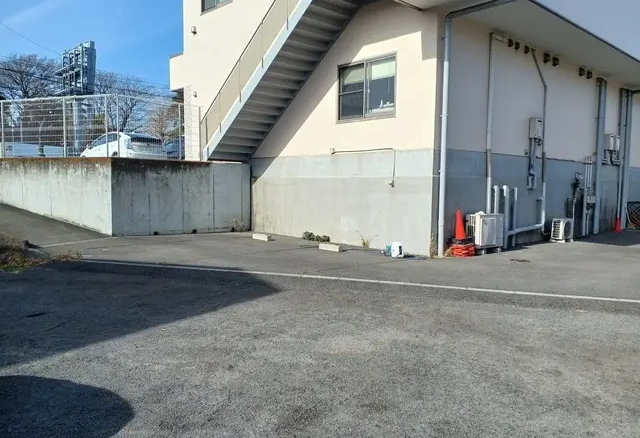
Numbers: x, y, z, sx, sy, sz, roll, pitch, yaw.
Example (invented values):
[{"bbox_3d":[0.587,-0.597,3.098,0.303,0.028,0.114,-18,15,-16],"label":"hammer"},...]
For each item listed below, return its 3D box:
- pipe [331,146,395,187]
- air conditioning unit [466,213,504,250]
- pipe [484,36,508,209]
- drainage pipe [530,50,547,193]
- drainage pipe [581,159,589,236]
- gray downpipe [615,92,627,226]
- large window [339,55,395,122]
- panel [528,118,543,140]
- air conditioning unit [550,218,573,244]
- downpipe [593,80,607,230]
[{"bbox_3d":[0.946,-1.195,11.718,0.068,0.866,2.028,-3,5,-42],"label":"pipe"},{"bbox_3d":[3.731,0.288,11.196,0.947,0.784,0.355,-3,5,-42],"label":"air conditioning unit"},{"bbox_3d":[4.073,-1.956,11.519,0.666,4.366,0.133,-3,5,-42],"label":"pipe"},{"bbox_3d":[5.559,-2.426,12.864,0.947,3.582,0.067,-3,5,-42],"label":"drainage pipe"},{"bbox_3d":[8.038,-0.617,15.098,0.081,2.264,0.081,-3,5,-42],"label":"drainage pipe"},{"bbox_3d":[10.211,-2.000,16.983,0.163,4.810,0.163,-3,5,-42],"label":"gray downpipe"},{"bbox_3d":[1.084,-2.968,11.584,0.111,1.332,1.813,-3,5,-42],"label":"large window"},{"bbox_3d":[5.491,-2.306,12.724,0.355,0.488,0.170,-3,5,-42],"label":"panel"},{"bbox_3d":[6.709,0.299,13.765,0.725,0.592,0.318,-3,5,-42],"label":"air conditioning unit"},{"bbox_3d":[8.836,-1.952,15.753,0.170,4.854,0.185,-3,5,-42],"label":"downpipe"}]

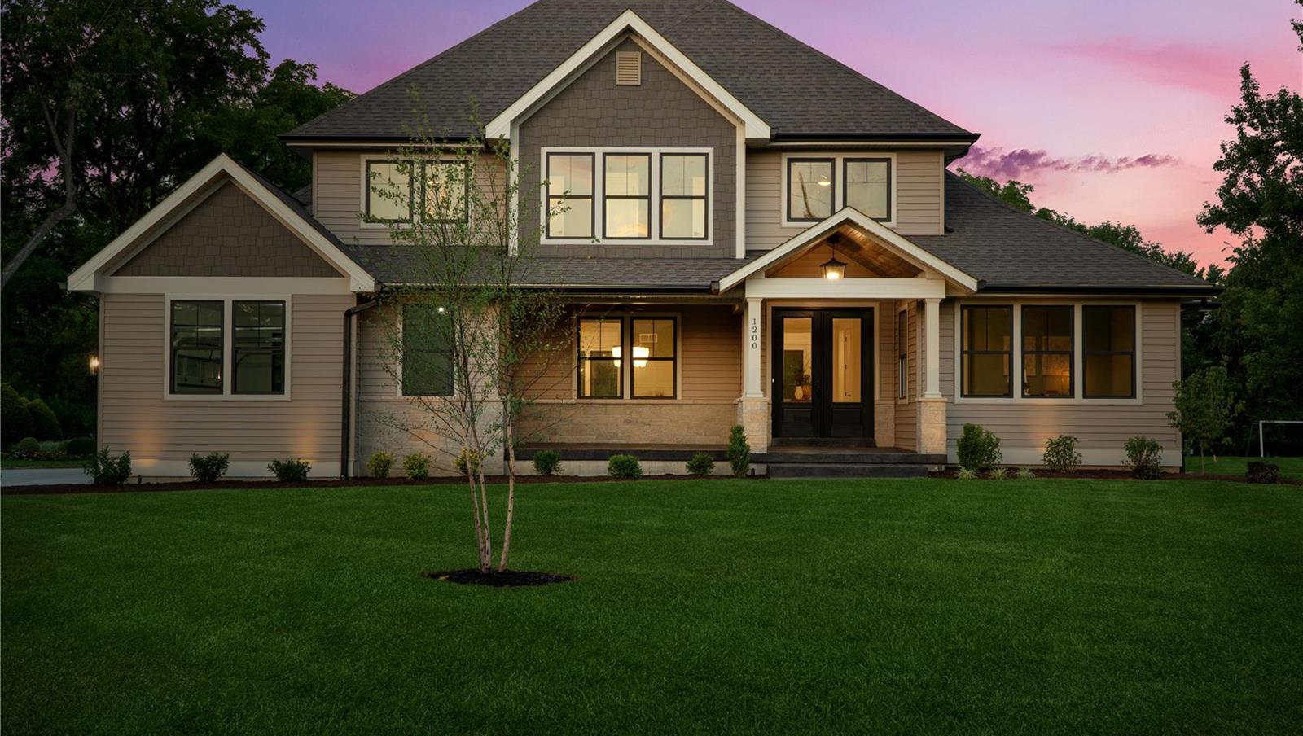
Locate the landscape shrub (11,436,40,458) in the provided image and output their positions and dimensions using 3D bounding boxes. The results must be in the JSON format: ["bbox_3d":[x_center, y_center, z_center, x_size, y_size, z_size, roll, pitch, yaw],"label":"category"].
[{"bbox_3d":[-15.738,1.982,36.500,0.693,0.500,0.700,0,-1,1],"label":"landscape shrub"}]

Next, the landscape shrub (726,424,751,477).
[{"bbox_3d":[1.461,1.382,24.150,0.391,0.879,0.400,0,-2,0],"label":"landscape shrub"}]

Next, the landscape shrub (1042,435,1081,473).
[{"bbox_3d":[6.831,1.432,24.100,0.644,0.617,0.620,0,-2,0],"label":"landscape shrub"}]

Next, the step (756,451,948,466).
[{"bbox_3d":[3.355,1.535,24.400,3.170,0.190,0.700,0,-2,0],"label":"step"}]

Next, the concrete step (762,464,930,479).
[{"bbox_3d":[3.238,1.718,24.025,2.590,0.177,0.650,0,-2,0],"label":"concrete step"}]

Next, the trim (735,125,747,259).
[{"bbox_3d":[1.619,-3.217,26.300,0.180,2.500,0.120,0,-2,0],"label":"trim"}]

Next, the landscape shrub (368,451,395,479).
[{"bbox_3d":[-4.519,1.625,24.200,0.440,0.450,0.440,0,-2,0],"label":"landscape shrub"}]

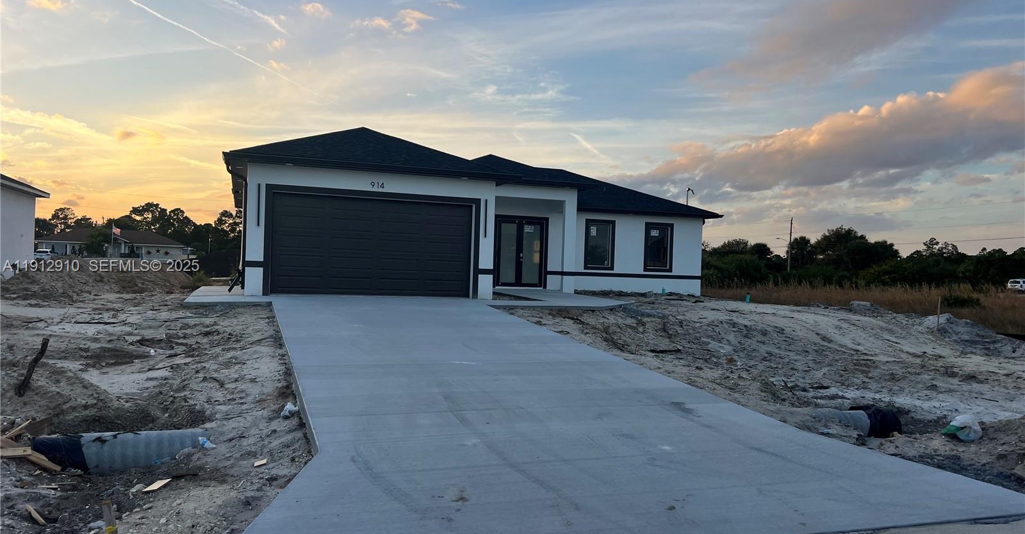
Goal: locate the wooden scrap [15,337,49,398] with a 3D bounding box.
[{"bbox_3d":[-4.803,1.004,7.705,0.095,0.626,0.085,25,-11,-27],"label":"wooden scrap"}]

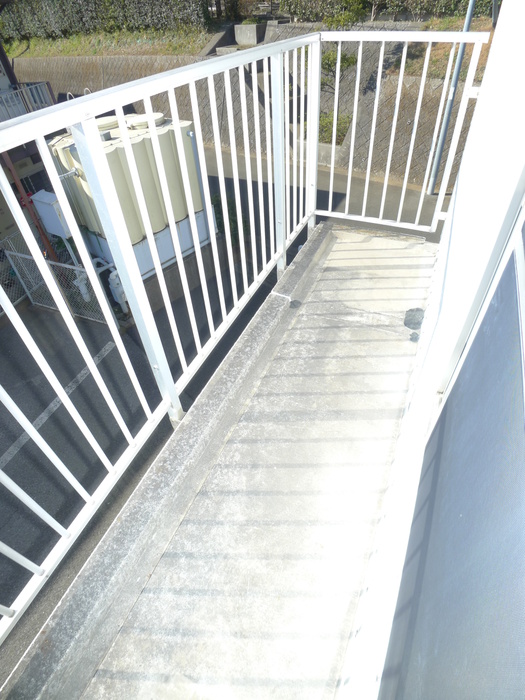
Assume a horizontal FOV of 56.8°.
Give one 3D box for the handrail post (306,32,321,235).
[{"bbox_3d":[0.309,-1.226,2.925,0.048,1.090,0.048,11,40,17],"label":"handrail post"}]

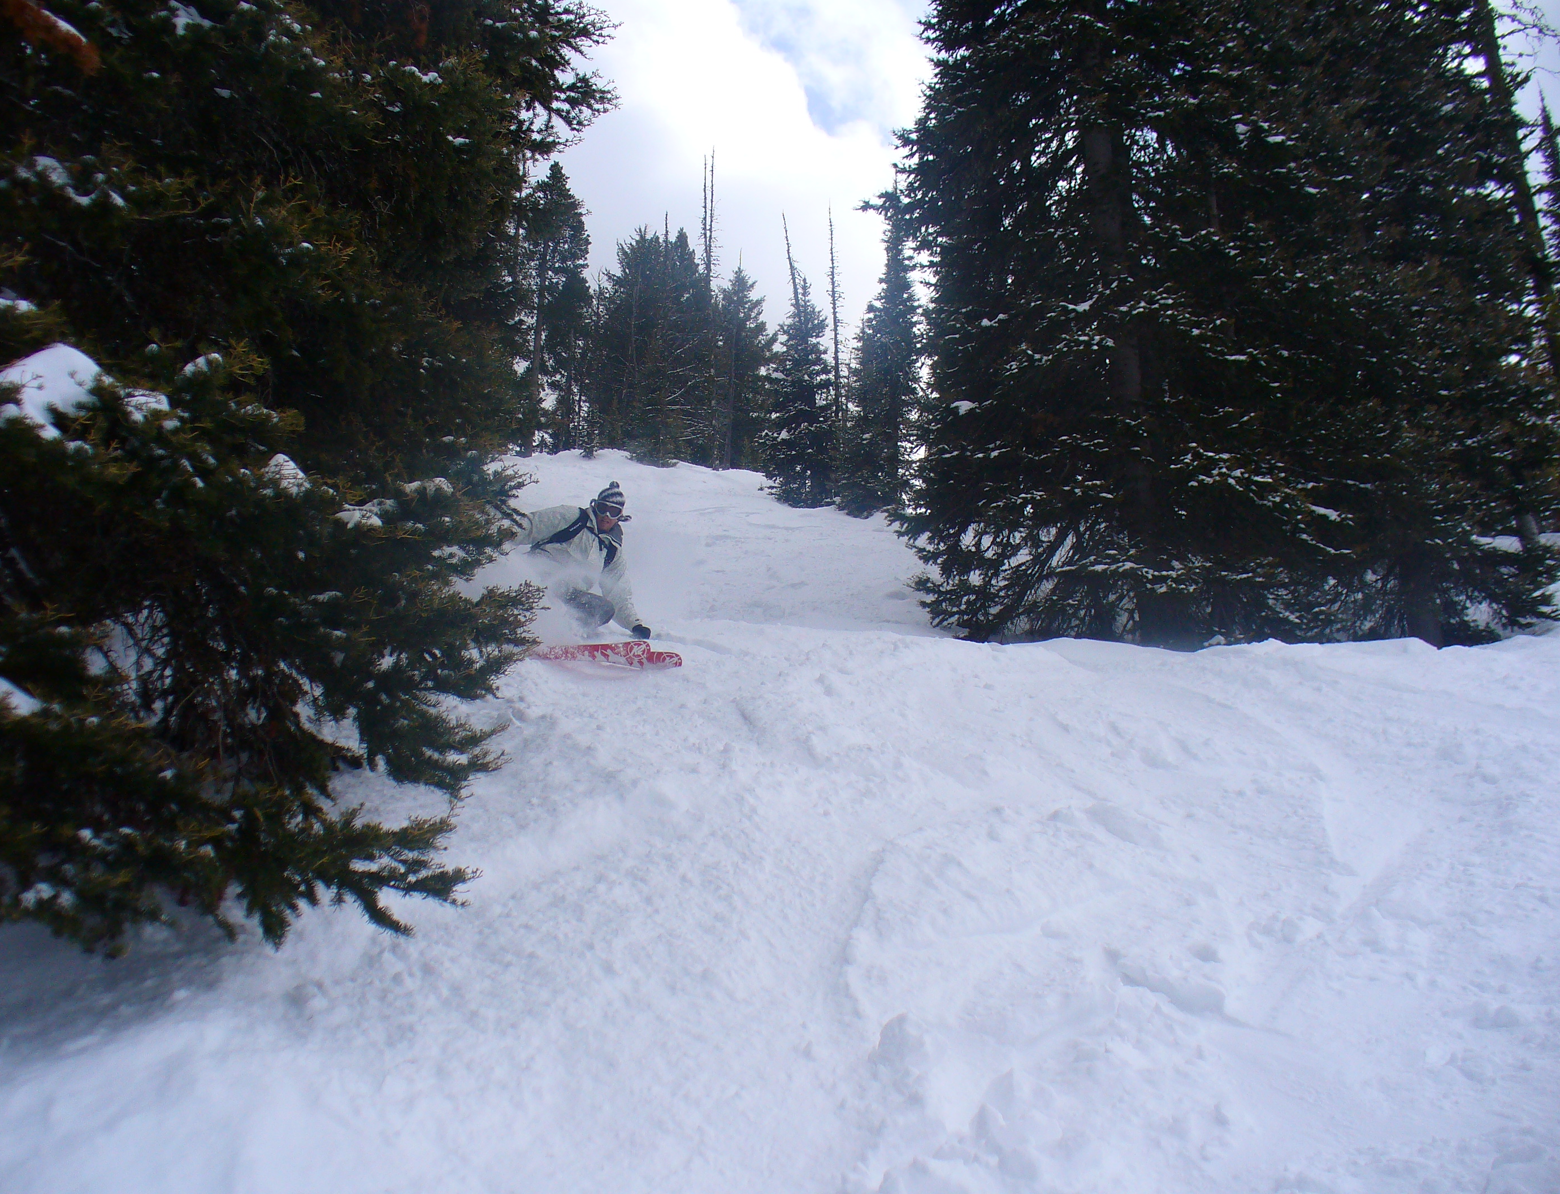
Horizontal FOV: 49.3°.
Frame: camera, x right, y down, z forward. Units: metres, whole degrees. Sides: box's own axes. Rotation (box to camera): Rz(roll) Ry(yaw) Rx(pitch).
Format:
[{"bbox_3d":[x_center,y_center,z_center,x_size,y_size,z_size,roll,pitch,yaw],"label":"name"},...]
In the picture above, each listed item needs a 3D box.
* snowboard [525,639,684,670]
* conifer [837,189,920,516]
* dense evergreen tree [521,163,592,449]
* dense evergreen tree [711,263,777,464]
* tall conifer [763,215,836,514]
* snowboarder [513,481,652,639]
[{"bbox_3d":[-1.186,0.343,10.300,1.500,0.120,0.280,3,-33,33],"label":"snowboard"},{"bbox_3d":[2.236,-5.539,37.542,2.100,8.231,2.100,0,-22,0],"label":"conifer"},{"bbox_3d":[-6.265,-8.133,46.711,2.300,9.137,2.300,0,-22,0],"label":"dense evergreen tree"},{"bbox_3d":[-1.040,-6.159,45.156,2.100,6.174,2.100,0,-22,0],"label":"dense evergreen tree"},{"bbox_3d":[0.504,-5.550,39.417,2.000,7.568,2.000,0,-22,0],"label":"tall conifer"},{"bbox_3d":[-1.228,-0.201,10.400,0.880,0.980,0.750,8,-23,-19],"label":"snowboarder"}]

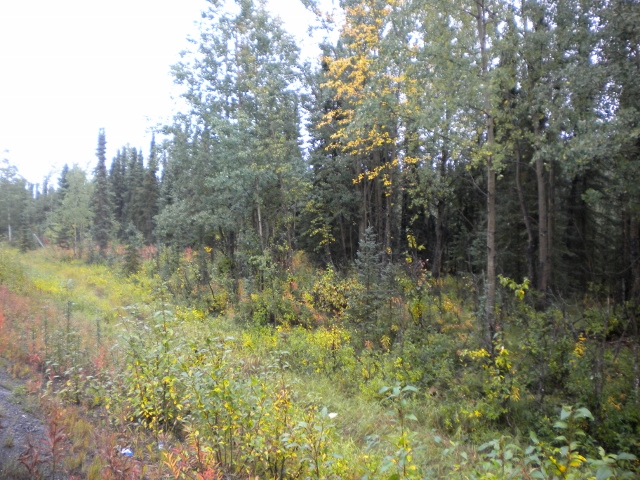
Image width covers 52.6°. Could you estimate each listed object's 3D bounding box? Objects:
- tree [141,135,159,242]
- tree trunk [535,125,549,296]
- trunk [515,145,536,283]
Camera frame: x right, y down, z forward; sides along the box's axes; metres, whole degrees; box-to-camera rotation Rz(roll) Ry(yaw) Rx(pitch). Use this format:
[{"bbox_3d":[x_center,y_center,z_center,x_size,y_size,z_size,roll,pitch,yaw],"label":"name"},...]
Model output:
[{"bbox_3d":[-11.330,-3.323,43.000,1.250,7.300,1.250,0,1,0],"label":"tree"},{"bbox_3d":[6.161,-0.821,18.000,0.310,4.800,0.280,-1,1,0],"label":"tree trunk"},{"bbox_3d":[5.875,-0.758,18.500,0.600,3.950,0.320,0,1,0],"label":"trunk"}]

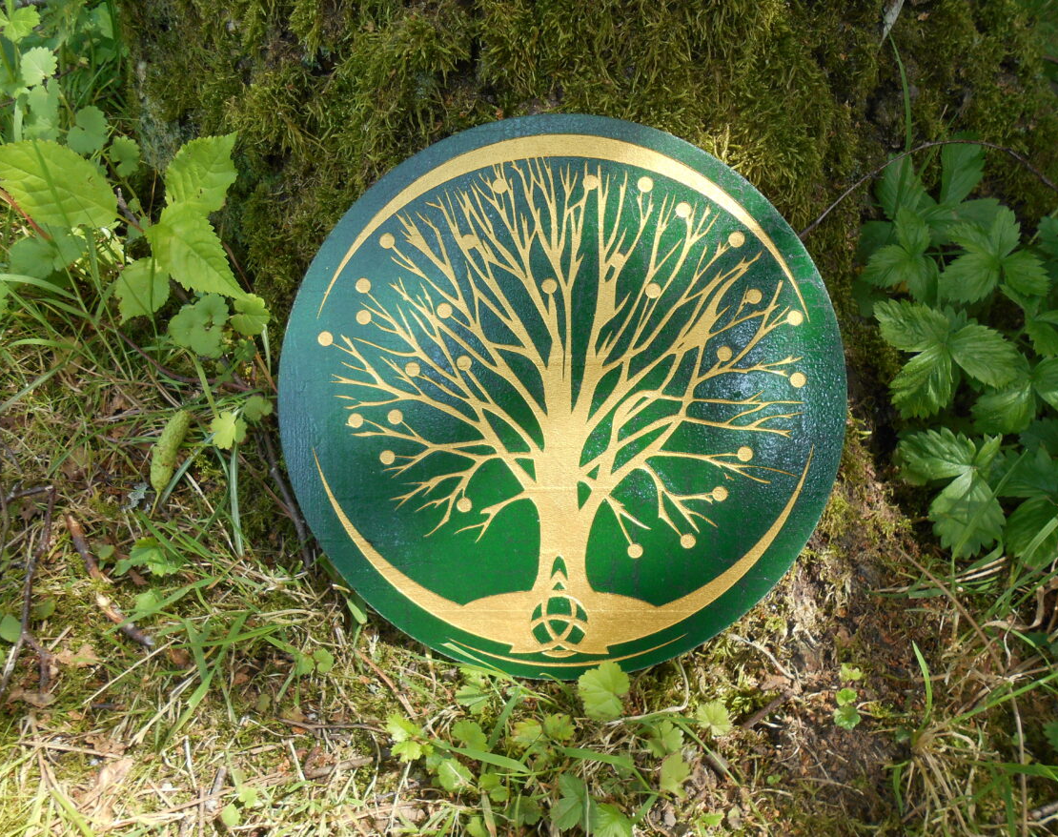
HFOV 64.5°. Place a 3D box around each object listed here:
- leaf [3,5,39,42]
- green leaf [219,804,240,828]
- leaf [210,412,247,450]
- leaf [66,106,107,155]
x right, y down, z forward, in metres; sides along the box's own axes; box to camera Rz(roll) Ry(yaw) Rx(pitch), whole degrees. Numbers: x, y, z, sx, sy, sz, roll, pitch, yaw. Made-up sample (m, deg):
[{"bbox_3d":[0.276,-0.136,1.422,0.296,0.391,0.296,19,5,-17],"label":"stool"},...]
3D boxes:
[{"bbox_3d":[-0.412,-0.321,0.680,0.028,0.006,0.029,21,63,4],"label":"leaf"},{"bbox_3d":[-0.143,0.190,0.400,0.009,0.003,0.012,-13,57,-21],"label":"green leaf"},{"bbox_3d":[-0.190,0.007,0.530,0.022,0.005,0.025,30,65,-1],"label":"leaf"},{"bbox_3d":[-0.402,-0.262,0.760,0.043,0.012,0.045,41,67,-4],"label":"leaf"}]

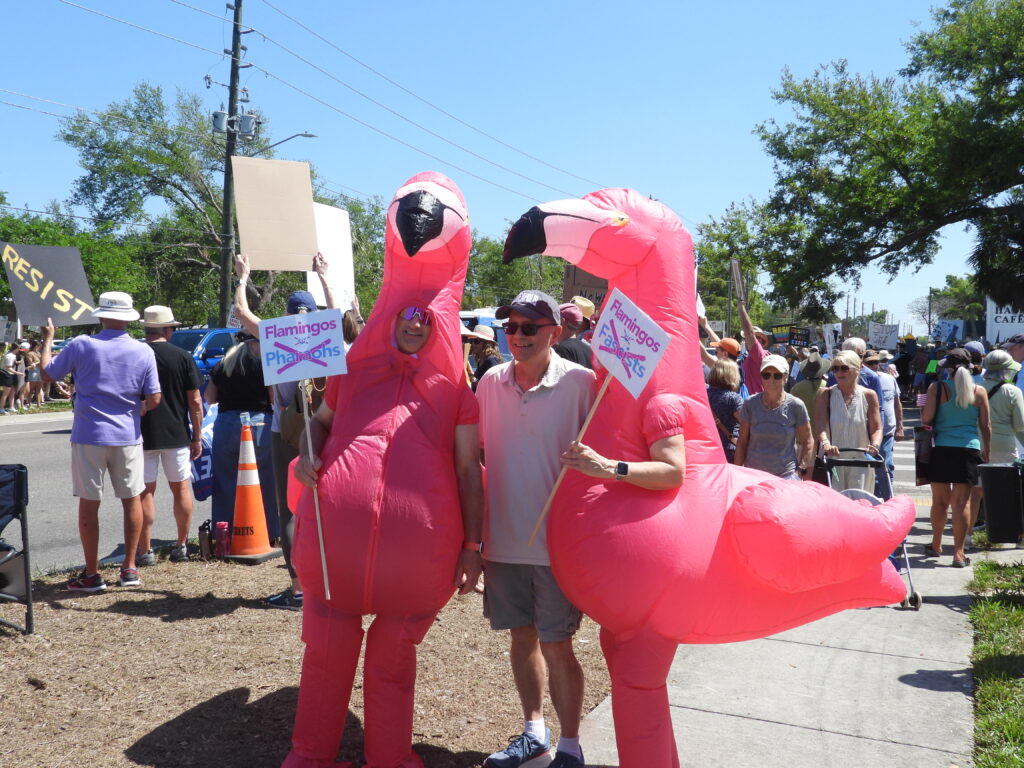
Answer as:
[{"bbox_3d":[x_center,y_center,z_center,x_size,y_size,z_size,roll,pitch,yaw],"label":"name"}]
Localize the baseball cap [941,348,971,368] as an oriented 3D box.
[{"bbox_3d":[3.397,-0.195,7.250,0.180,0.145,0.260,-1,2,-14],"label":"baseball cap"}]

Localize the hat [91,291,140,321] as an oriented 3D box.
[{"bbox_3d":[-2.615,-0.515,6.250,0.315,0.170,0.340,5,2,-24],"label":"hat"}]

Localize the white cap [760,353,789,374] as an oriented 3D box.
[{"bbox_3d":[1.650,-0.123,5.950,0.170,0.135,0.250,1,2,25],"label":"white cap"}]

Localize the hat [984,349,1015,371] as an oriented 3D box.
[{"bbox_3d":[4.042,-0.181,7.800,0.330,0.190,0.280,-1,3,-37],"label":"hat"}]

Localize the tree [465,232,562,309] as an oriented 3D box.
[{"bbox_3d":[0.100,-4.457,51.869,7.500,8.200,7.000,0,2,0],"label":"tree"}]

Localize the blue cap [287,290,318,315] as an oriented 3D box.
[{"bbox_3d":[-1.250,-0.483,5.650,0.180,0.155,0.260,0,2,-12],"label":"blue cap"}]

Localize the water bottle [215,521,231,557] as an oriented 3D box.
[{"bbox_3d":[-2.061,1.112,6.750,0.088,0.255,0.088,1,2,0],"label":"water bottle"}]

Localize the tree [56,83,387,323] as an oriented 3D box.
[{"bbox_3d":[-9.514,-4.699,31.000,9.900,10.000,9.000,0,2,-16],"label":"tree"}]

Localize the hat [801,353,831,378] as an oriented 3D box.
[{"bbox_3d":[2.895,-0.181,9.000,0.310,0.190,0.350,4,11,17],"label":"hat"}]

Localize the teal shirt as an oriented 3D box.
[{"bbox_3d":[3.412,0.234,7.250,0.345,0.520,0.260,1,2,23],"label":"teal shirt"}]

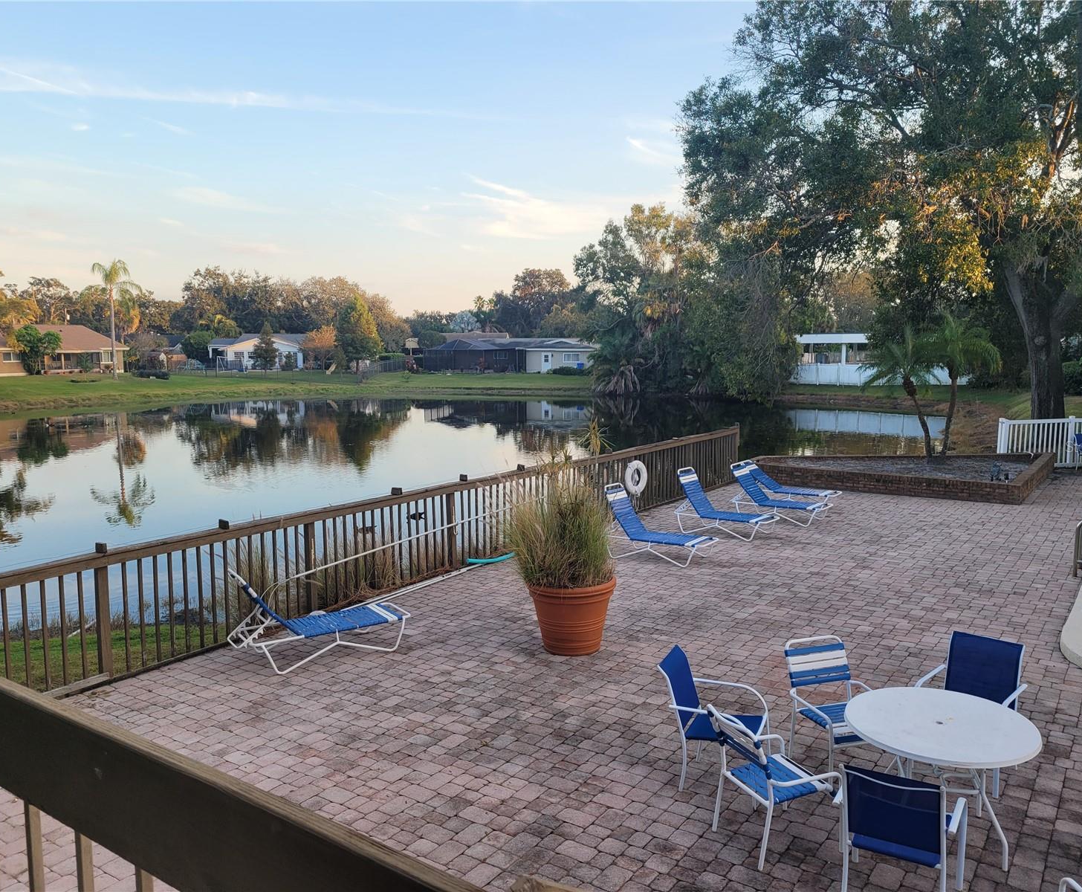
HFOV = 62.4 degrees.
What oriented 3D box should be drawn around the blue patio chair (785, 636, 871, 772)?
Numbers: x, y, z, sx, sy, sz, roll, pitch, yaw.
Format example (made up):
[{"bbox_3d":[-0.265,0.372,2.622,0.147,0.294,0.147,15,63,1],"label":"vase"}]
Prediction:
[{"bbox_3d":[2.130,1.903,6.344,0.574,0.880,0.669,-2,7,-15],"label":"blue patio chair"}]

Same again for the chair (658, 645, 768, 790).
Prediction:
[{"bbox_3d":[1.216,1.934,6.255,0.693,0.856,0.574,2,7,24],"label":"chair"}]

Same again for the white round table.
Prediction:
[{"bbox_3d":[2.468,2.066,5.566,1.120,0.722,1.120,-1,6,0],"label":"white round table"}]

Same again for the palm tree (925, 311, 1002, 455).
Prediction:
[{"bbox_3d":[9.597,-1.312,20.408,2.008,3.442,1.912,-1,6,0],"label":"palm tree"}]

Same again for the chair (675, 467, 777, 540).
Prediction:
[{"bbox_3d":[2.972,0.911,14.275,1.510,0.985,0.708,5,8,38],"label":"chair"}]

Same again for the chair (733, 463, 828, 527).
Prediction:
[{"bbox_3d":[4.168,0.817,15.488,1.659,0.893,0.708,5,9,41],"label":"chair"}]

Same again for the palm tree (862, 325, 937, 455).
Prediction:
[{"bbox_3d":[8.367,-1.183,20.813,1.900,3.151,1.900,2,7,22],"label":"palm tree"}]

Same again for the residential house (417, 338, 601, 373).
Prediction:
[{"bbox_3d":[-3.586,-9.842,97.117,17.500,3.700,11.000,1,7,12],"label":"residential house"}]

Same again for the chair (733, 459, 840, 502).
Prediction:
[{"bbox_3d":[4.678,0.742,16.794,1.769,0.803,0.688,4,8,33],"label":"chair"}]

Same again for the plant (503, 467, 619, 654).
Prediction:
[{"bbox_3d":[0.199,1.107,8.896,1.050,1.813,1.000,0,6,1],"label":"plant"}]

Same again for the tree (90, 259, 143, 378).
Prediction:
[{"bbox_3d":[-41.410,-12.282,87.126,5.162,11.574,4.904,-1,6,0],"label":"tree"}]

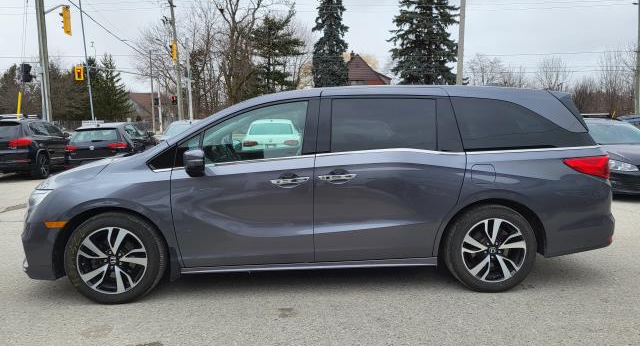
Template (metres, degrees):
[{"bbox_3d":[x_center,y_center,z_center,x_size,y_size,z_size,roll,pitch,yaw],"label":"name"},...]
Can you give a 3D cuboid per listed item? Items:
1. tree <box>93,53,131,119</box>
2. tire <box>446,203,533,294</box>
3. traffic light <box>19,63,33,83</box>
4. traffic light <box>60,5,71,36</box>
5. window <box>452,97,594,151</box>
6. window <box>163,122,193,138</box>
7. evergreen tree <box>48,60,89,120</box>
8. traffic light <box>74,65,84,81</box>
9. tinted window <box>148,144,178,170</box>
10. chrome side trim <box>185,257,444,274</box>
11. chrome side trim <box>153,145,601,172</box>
[{"bbox_3d":[-22.586,-8.661,52.513,4.631,8.599,4.631,-1,6,0],"label":"tree"},{"bbox_3d":[1.395,0.617,3.994,0.730,0.730,0.235,-1,7,-3],"label":"tire"},{"bbox_3d":[-11.731,-3.966,19.200,0.380,0.740,0.360,0,7,6],"label":"traffic light"},{"bbox_3d":[-10.117,-6.043,19.200,0.420,1.120,0.540,0,7,3],"label":"traffic light"},{"bbox_3d":[1.671,-0.398,3.947,1.170,0.430,0.080,0,-8,-9],"label":"window"},{"bbox_3d":[-3.511,-1.062,12.456,1.150,0.400,0.300,-2,7,-9],"label":"window"},{"bbox_3d":[-28.884,-8.793,55.305,4.600,8.100,4.600,-1,7,0],"label":"evergreen tree"},{"bbox_3d":[-19.656,-8.132,39.287,0.680,1.220,0.350,-2,7,-12],"label":"traffic light"},{"bbox_3d":[-1.237,-0.120,3.779,0.230,0.200,0.050,-1,7,-3],"label":"tinted window"},{"bbox_3d":[-0.074,0.737,3.820,2.024,0.055,0.045,-1,7,-3],"label":"chrome side trim"},{"bbox_3d":[0.490,-0.115,3.792,3.600,0.160,0.100,-1,7,-3],"label":"chrome side trim"}]

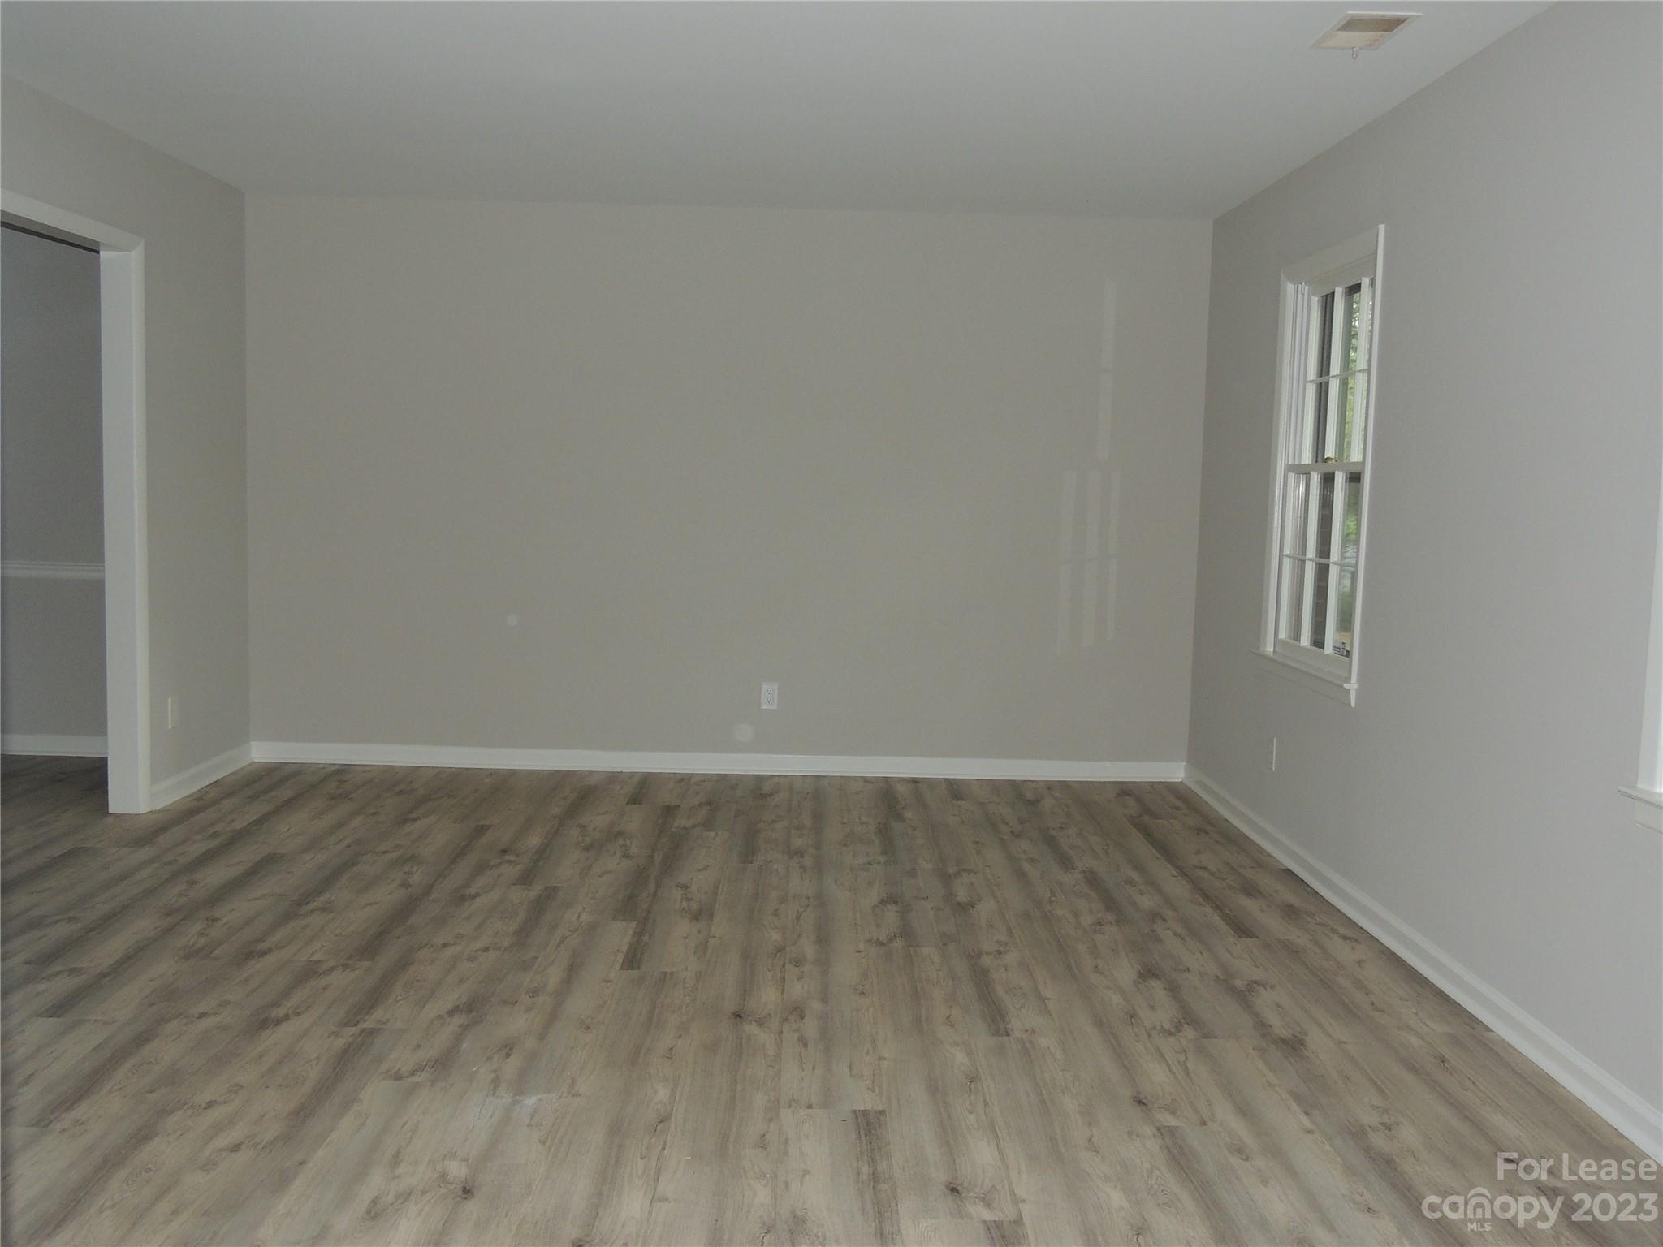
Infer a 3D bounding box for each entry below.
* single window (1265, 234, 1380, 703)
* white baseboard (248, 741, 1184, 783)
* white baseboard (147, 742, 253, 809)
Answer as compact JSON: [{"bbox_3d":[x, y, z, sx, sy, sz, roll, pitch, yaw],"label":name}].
[{"bbox_3d":[1.654,-0.514,4.825,0.090,1.465,0.900,1,6,-1],"label":"single window"},{"bbox_3d":[-0.485,0.609,6.346,4.137,0.090,0.025,1,6,-1],"label":"white baseboard"},{"bbox_3d":[-2.532,0.609,5.827,0.025,0.090,0.991,1,6,-1],"label":"white baseboard"}]

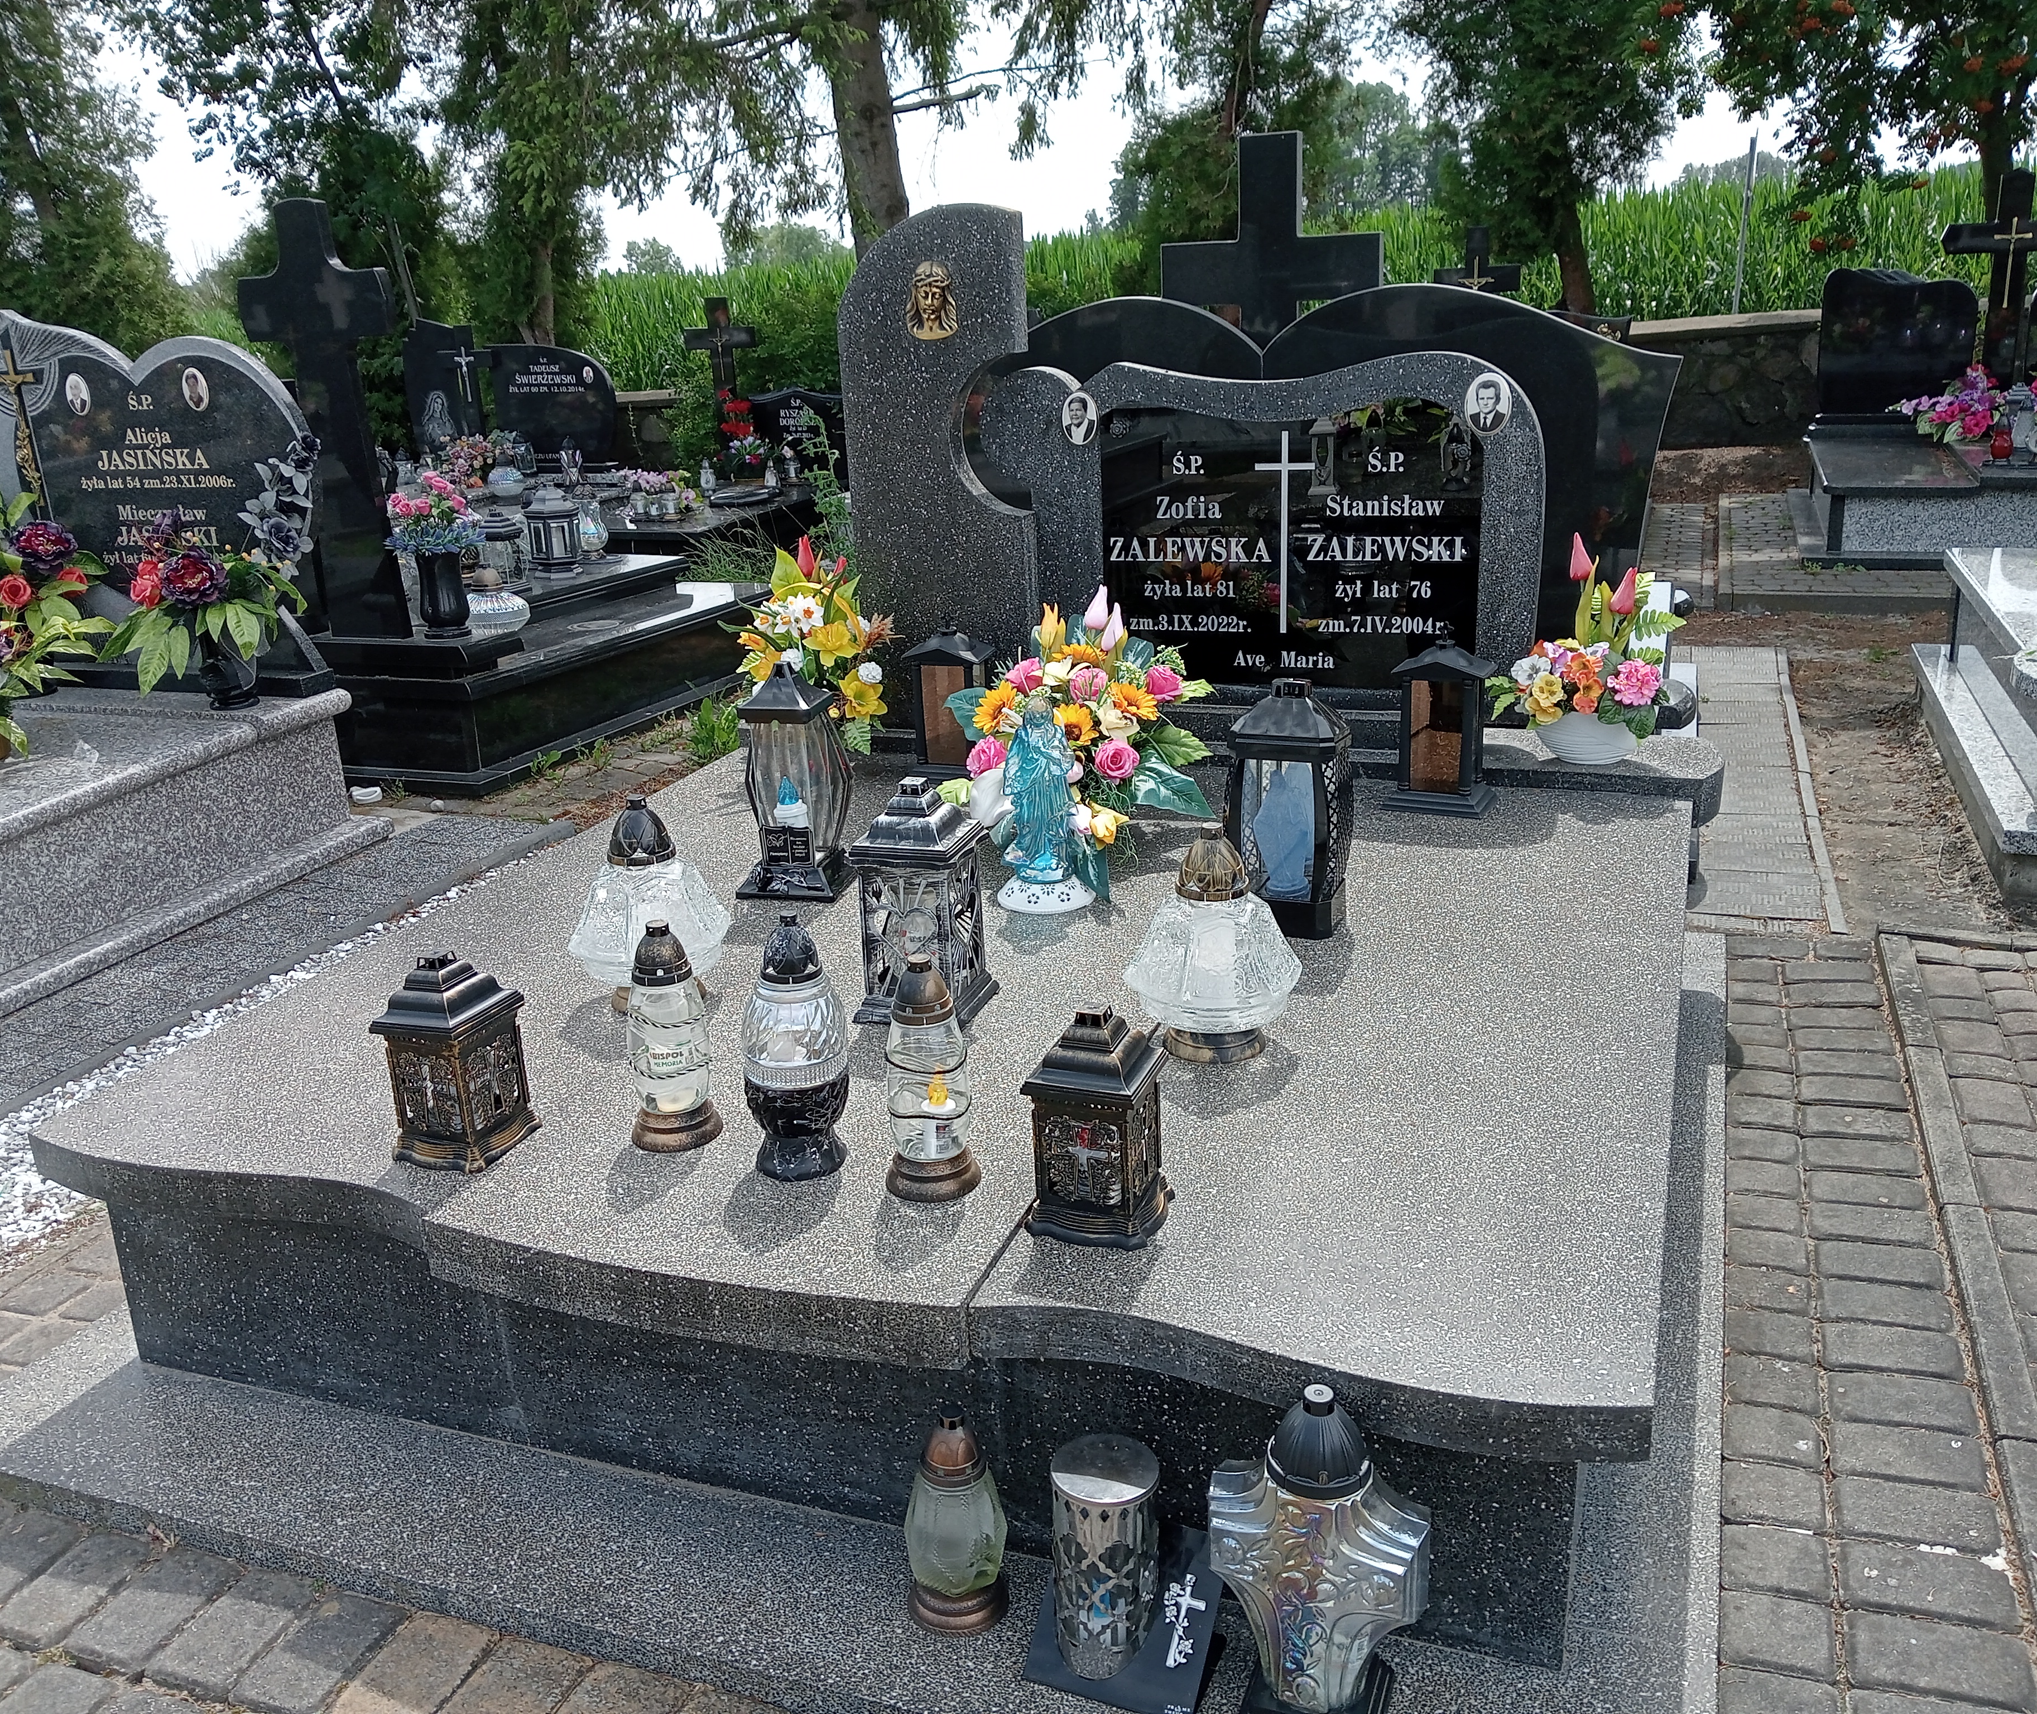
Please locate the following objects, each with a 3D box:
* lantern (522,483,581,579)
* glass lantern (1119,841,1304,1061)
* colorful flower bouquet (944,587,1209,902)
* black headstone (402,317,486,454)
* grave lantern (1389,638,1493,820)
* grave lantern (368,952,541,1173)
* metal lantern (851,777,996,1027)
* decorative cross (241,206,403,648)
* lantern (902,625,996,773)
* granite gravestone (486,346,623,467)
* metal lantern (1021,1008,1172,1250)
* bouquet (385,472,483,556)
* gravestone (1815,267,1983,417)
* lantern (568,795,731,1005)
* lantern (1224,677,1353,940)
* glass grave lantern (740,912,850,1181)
[{"bbox_3d":[-1.541,-1.087,6.089,0.186,0.289,0.186,5,19,19],"label":"lantern"},{"bbox_3d":[0.270,0.114,2.526,0.240,0.306,0.240,5,20,20],"label":"glass lantern"},{"bbox_3d":[0.105,-0.222,3.058,0.431,0.451,0.353,5,19,19],"label":"colorful flower bouquet"},{"bbox_3d":[-2.696,-2.218,8.796,0.436,0.662,0.098,5,19,19],"label":"black headstone"},{"bbox_3d":[0.825,-0.269,3.572,0.186,0.332,0.172,7,20,24],"label":"grave lantern"},{"bbox_3d":[-0.709,0.242,2.315,0.132,0.261,0.132,5,20,21],"label":"grave lantern"},{"bbox_3d":[-0.128,0.050,2.469,0.152,0.321,0.157,5,19,19],"label":"metal lantern"},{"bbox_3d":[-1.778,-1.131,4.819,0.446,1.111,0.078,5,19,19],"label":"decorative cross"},{"bbox_3d":[-0.137,-0.346,3.938,0.184,0.310,0.170,6,20,21],"label":"lantern"},{"bbox_3d":[-2.445,-2.402,9.793,0.782,0.624,0.090,4,20,19],"label":"granite gravestone"},{"bbox_3d":[0.080,0.268,1.927,0.127,0.235,0.127,5,19,19],"label":"metal lantern"},{"bbox_3d":[-1.704,-1.002,5.380,0.280,0.255,0.260,-2,18,1],"label":"bouquet"},{"bbox_3d":[4.441,-2.599,9.322,0.741,0.718,0.090,3,19,16],"label":"gravestone"},{"bbox_3d":[-0.500,0.054,2.546,0.211,0.291,0.211,-2,18,1],"label":"lantern"},{"bbox_3d":[0.402,-0.086,2.760,0.176,0.361,0.181,5,19,19],"label":"lantern"},{"bbox_3d":[-0.266,0.222,2.233,0.128,0.323,0.128,-2,18,1],"label":"glass grave lantern"}]

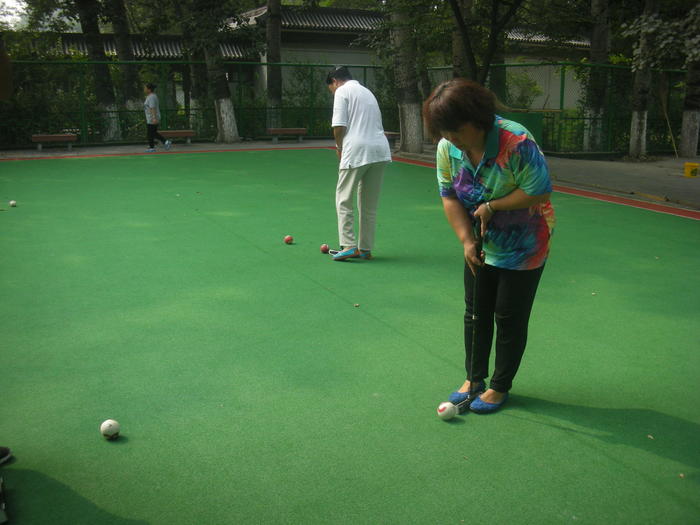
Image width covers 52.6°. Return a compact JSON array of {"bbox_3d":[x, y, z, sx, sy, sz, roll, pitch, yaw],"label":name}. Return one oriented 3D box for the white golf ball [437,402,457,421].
[{"bbox_3d":[0.405,0.624,2.958,0.075,0.075,0.075,0,14,0],"label":"white golf ball"}]

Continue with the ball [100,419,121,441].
[{"bbox_3d":[-0.950,0.662,2.805,0.075,0.075,0.075,0,14,0],"label":"ball"}]

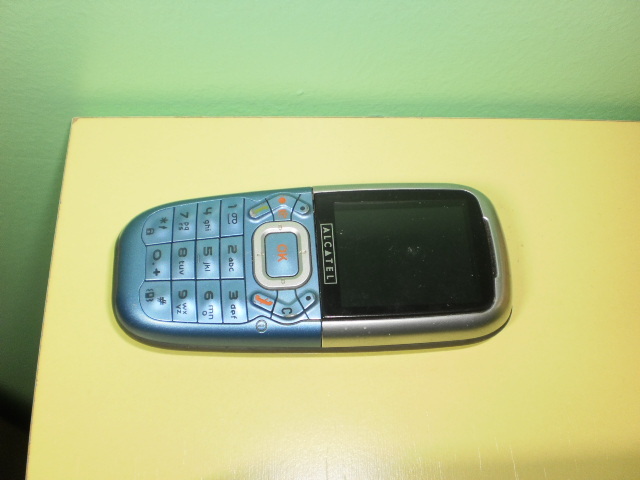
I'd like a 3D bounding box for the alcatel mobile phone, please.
[{"bbox_3d":[-0.002,0.007,0.177,0.104,0.018,0.043,-2,72,-3],"label":"alcatel mobile phone"}]

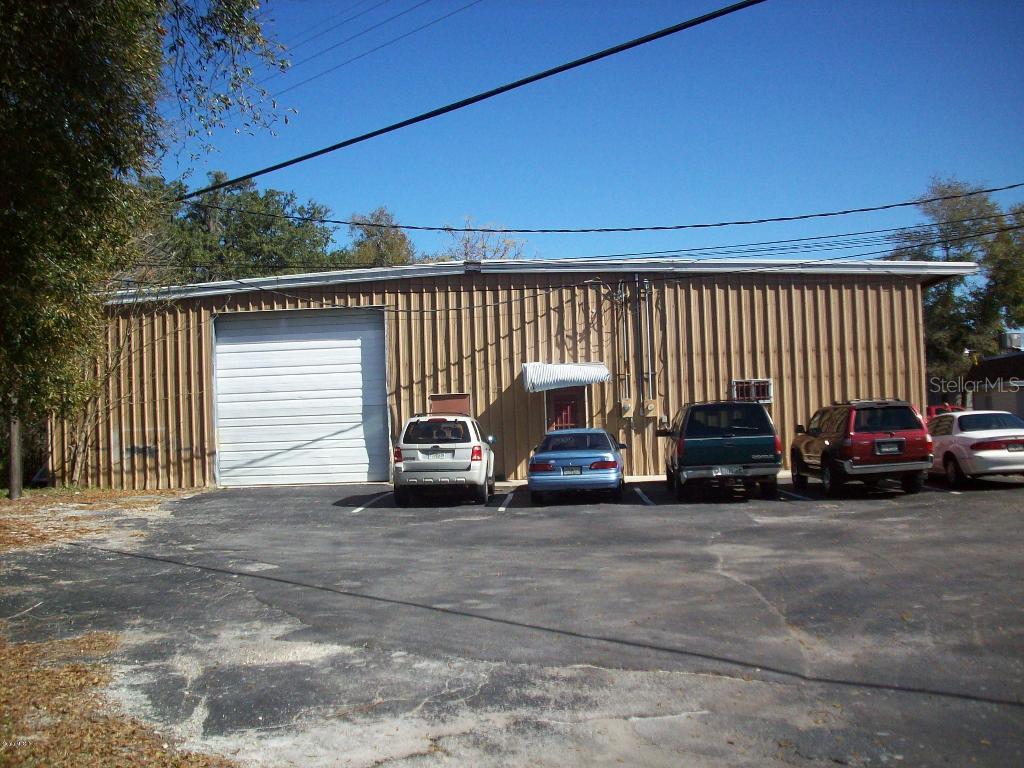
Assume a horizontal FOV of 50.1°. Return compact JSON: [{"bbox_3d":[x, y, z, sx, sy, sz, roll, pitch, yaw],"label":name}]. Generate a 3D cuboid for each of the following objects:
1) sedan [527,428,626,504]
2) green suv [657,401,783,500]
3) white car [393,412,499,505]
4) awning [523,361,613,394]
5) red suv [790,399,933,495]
[{"bbox_3d":[1.372,1.598,22.275,1.830,1.380,4.870,-2,-2,6],"label":"sedan"},{"bbox_3d":[4.125,1.273,21.950,1.990,1.830,5.020,-2,-2,5],"label":"green suv"},{"bbox_3d":[-1.317,1.515,22.513,1.850,1.740,4.440,-2,-2,2],"label":"white car"},{"bbox_3d":[1.286,-0.152,25.600,2.030,0.660,0.850,-2,-2,3],"label":"awning"},{"bbox_3d":[6.825,1.221,21.899,1.760,1.750,4.580,-2,-2,1],"label":"red suv"}]

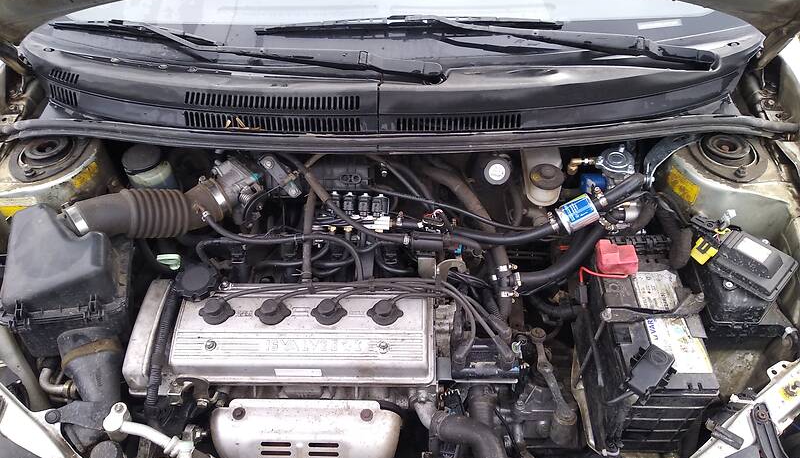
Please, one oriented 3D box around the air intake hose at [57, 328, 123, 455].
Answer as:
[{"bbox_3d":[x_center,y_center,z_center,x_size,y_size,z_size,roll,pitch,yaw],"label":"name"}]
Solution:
[{"bbox_3d":[-0.487,0.251,0.945,0.092,0.085,0.190,-1,75,-27],"label":"air intake hose"}]

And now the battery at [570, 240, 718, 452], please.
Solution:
[{"bbox_3d":[0.390,0.196,0.996,0.133,0.215,0.240,-1,49,1],"label":"battery"}]

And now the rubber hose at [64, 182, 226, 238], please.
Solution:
[{"bbox_3d":[-0.432,-0.033,1.020,0.265,0.078,0.082,-6,44,-6],"label":"rubber hose"}]

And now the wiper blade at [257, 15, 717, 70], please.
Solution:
[{"bbox_3d":[0.156,-0.353,1.125,0.835,0.065,0.100,2,49,3],"label":"wiper blade"}]

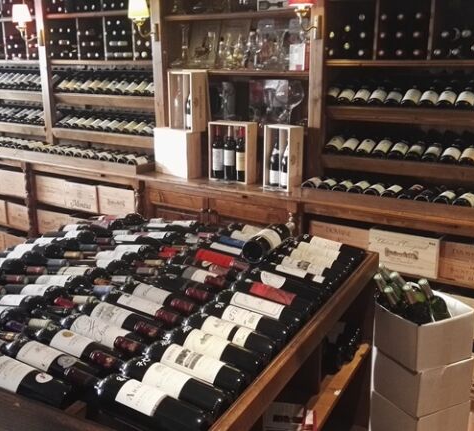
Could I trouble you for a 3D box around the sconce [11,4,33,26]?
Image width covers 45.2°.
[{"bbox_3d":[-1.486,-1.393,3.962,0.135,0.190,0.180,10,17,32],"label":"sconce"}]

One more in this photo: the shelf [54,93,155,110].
[{"bbox_3d":[-0.868,-0.826,4.049,1.006,0.071,0.250,10,17,32],"label":"shelf"}]

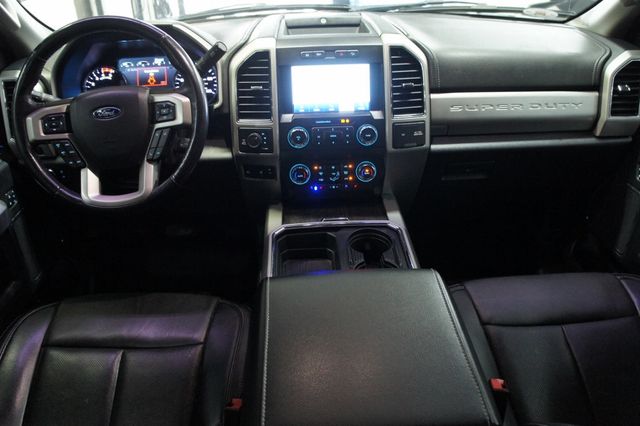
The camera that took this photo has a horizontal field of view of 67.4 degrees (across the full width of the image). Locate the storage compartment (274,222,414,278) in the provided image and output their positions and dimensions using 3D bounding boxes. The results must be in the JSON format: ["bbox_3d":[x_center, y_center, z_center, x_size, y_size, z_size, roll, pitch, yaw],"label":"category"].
[{"bbox_3d":[0.041,0.097,0.960,0.275,0.090,0.200,-1,25,-2],"label":"storage compartment"}]

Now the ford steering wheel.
[{"bbox_3d":[-0.421,-0.204,0.989,0.390,0.390,0.110,-1,0,-2],"label":"ford steering wheel"}]

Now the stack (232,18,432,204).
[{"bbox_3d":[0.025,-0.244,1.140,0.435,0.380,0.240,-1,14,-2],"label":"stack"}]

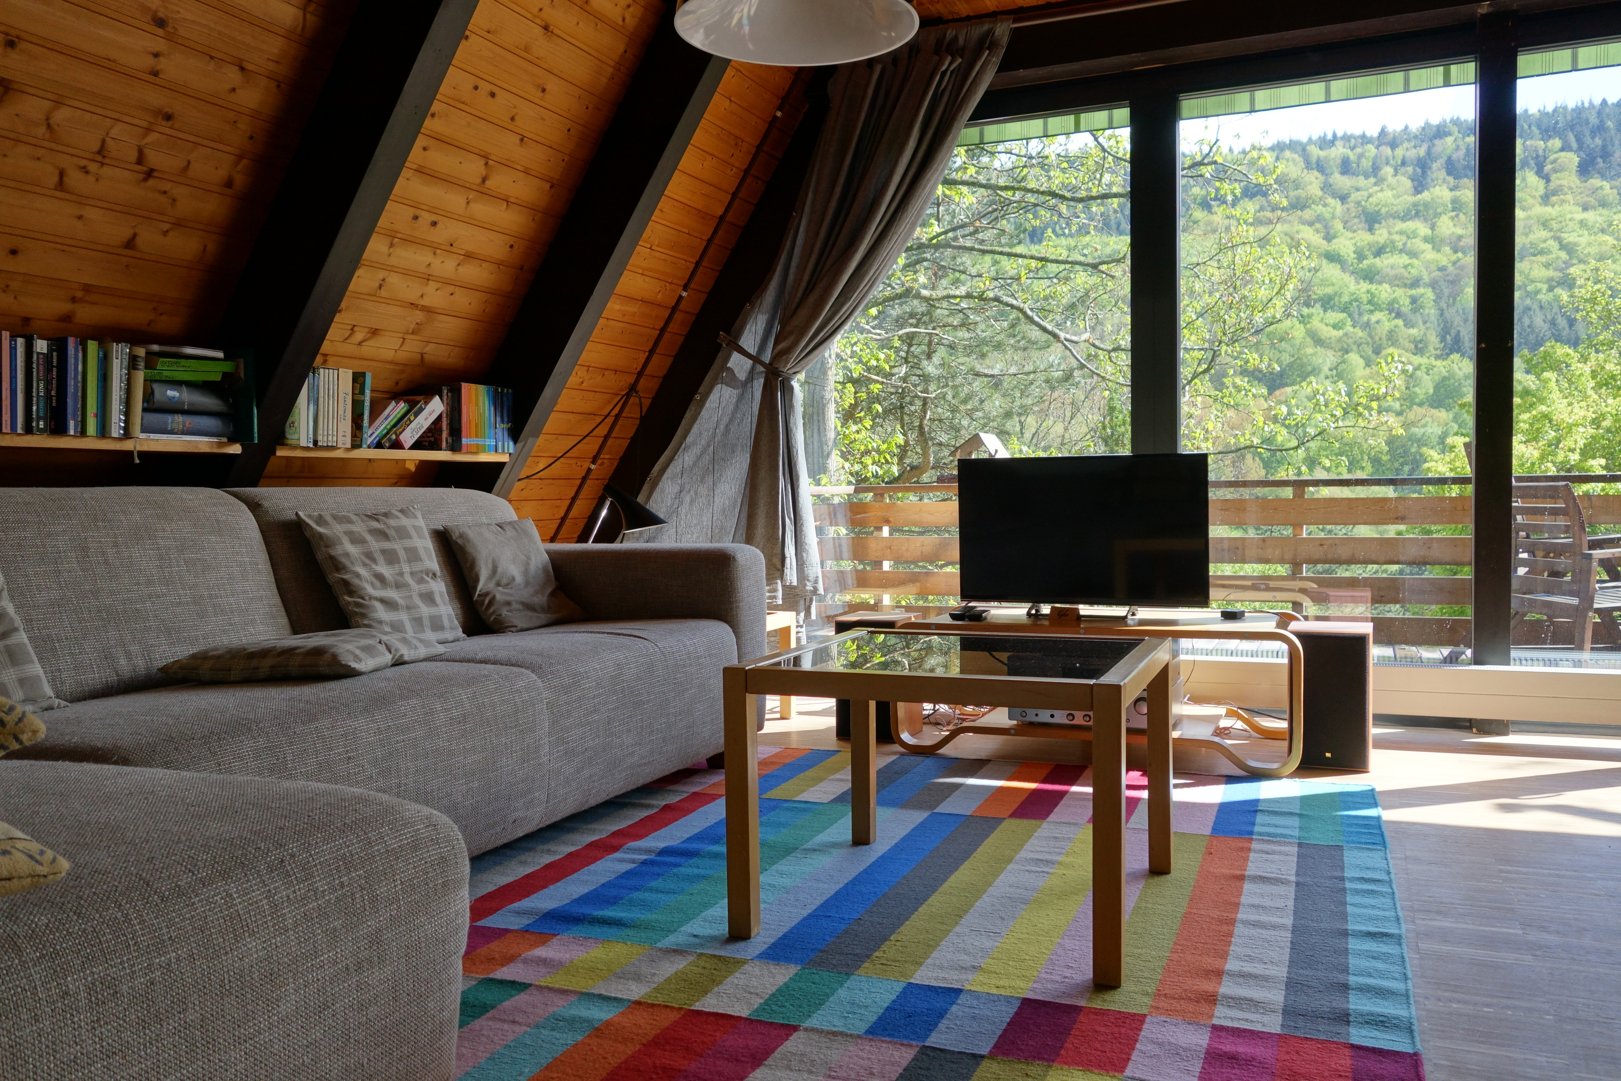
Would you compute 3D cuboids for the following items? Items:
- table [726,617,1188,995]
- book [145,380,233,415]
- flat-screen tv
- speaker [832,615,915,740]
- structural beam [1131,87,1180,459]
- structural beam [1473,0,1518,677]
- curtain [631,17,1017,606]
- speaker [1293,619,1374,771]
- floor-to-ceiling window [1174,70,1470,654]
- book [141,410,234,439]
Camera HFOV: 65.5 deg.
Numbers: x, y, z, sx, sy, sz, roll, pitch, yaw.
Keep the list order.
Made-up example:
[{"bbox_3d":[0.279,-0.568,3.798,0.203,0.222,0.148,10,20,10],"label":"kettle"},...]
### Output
[{"bbox_3d":[0.293,0.442,2.371,0.673,0.473,0.664,0,3,21],"label":"table"},{"bbox_3d":[-1.406,-0.308,2.755,0.155,0.060,0.218,0,3,22],"label":"book"},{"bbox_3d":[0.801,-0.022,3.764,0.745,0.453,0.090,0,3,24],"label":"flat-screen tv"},{"bbox_3d":[0.222,0.425,3.979,0.196,0.369,0.263,0,3,22],"label":"speaker"},{"bbox_3d":[1.168,-0.472,4.248,0.156,2.030,0.100,0,3,22],"label":"structural beam"},{"bbox_3d":[2.067,-0.488,3.822,0.101,2.149,0.120,0,3,22],"label":"structural beam"},{"bbox_3d":[-0.053,-0.706,4.471,1.562,1.998,0.160,0,3,22],"label":"curtain"},{"bbox_3d":[1.444,0.425,3.510,0.202,0.370,0.259,0,3,22],"label":"speaker"},{"bbox_3d":[1.641,-0.521,4.049,0.883,1.895,0.080,0,3,22],"label":"floor-to-ceiling window"},{"bbox_3d":[-1.414,-0.248,2.748,0.165,0.047,0.239,0,3,22],"label":"book"}]

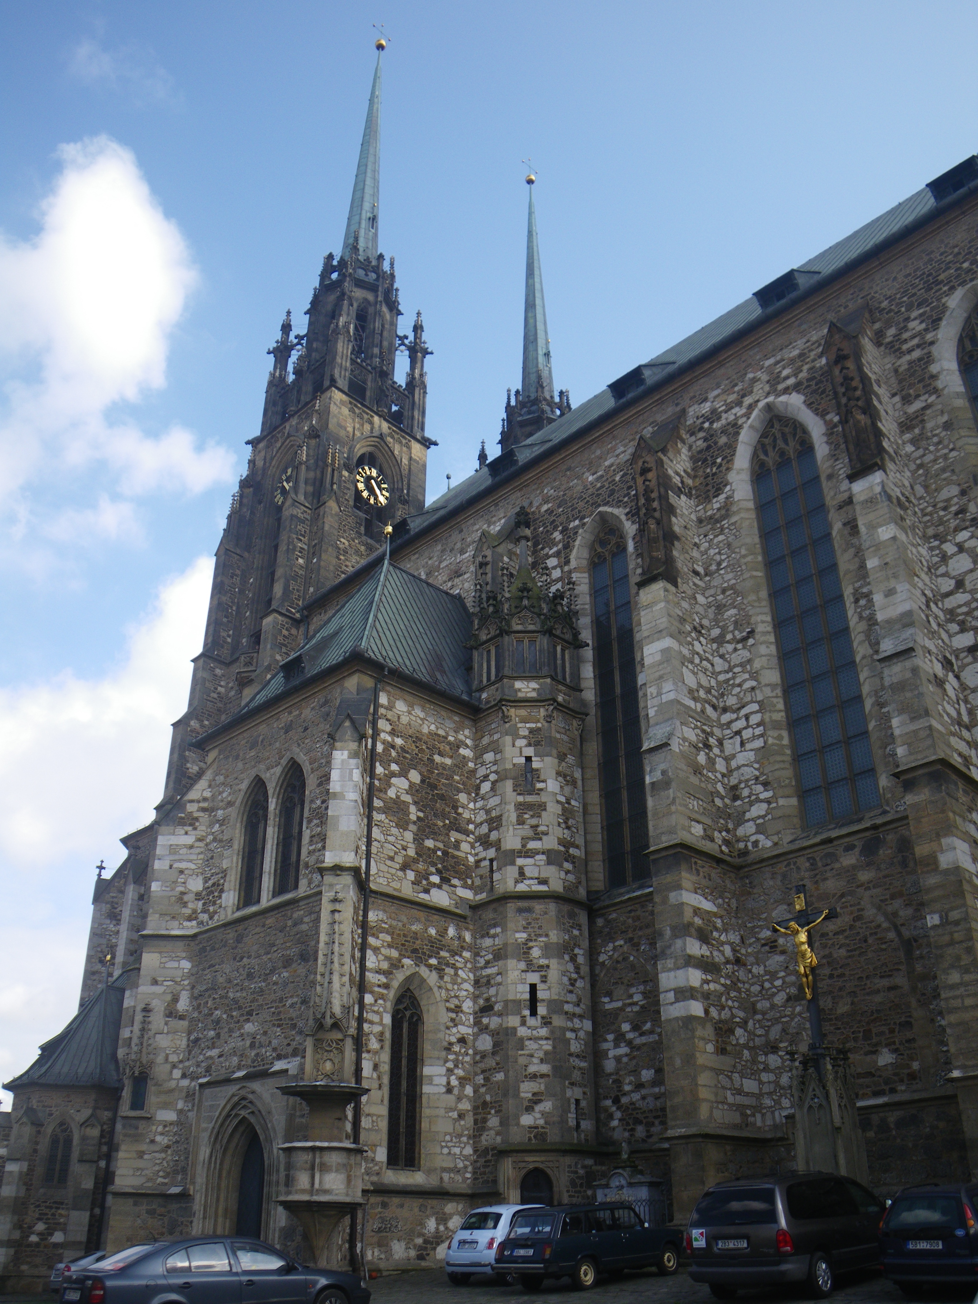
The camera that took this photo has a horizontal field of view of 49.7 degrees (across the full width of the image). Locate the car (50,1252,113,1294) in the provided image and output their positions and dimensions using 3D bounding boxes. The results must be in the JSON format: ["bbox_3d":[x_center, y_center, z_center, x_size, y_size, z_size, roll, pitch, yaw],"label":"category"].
[{"bbox_3d":[-11.214,19.406,32.730,4.350,1.450,1.730,24,-37,-37],"label":"car"}]

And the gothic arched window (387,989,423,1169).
[{"bbox_3d":[-2.280,11.835,29.407,0.400,4.650,1.250,-26,-38,38],"label":"gothic arched window"}]

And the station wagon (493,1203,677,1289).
[{"bbox_3d":[2.150,12.120,21.550,4.120,1.440,1.620,22,-36,-38],"label":"station wagon"}]

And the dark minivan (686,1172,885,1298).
[{"bbox_3d":[5.570,10.020,18.270,1.950,1.750,4.900,-25,-35,36],"label":"dark minivan"}]

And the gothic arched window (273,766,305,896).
[{"bbox_3d":[-6.158,5.452,33.406,1.650,4.300,0.400,-26,-38,38],"label":"gothic arched window"}]

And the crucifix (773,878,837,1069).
[{"bbox_3d":[7.268,7.231,23.899,1.700,4.150,0.400,-26,-38,38],"label":"crucifix"}]

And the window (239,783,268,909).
[{"bbox_3d":[-7.542,6.126,34.603,1.650,4.300,0.400,-26,-38,38],"label":"window"}]

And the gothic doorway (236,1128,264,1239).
[{"bbox_3d":[-6.368,14.971,28.858,1.500,4.000,0.450,-26,-38,38],"label":"gothic doorway"}]

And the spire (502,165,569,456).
[{"bbox_3d":[3.733,-27.877,84.097,5.200,31.800,5.200,-26,-38,38],"label":"spire"}]

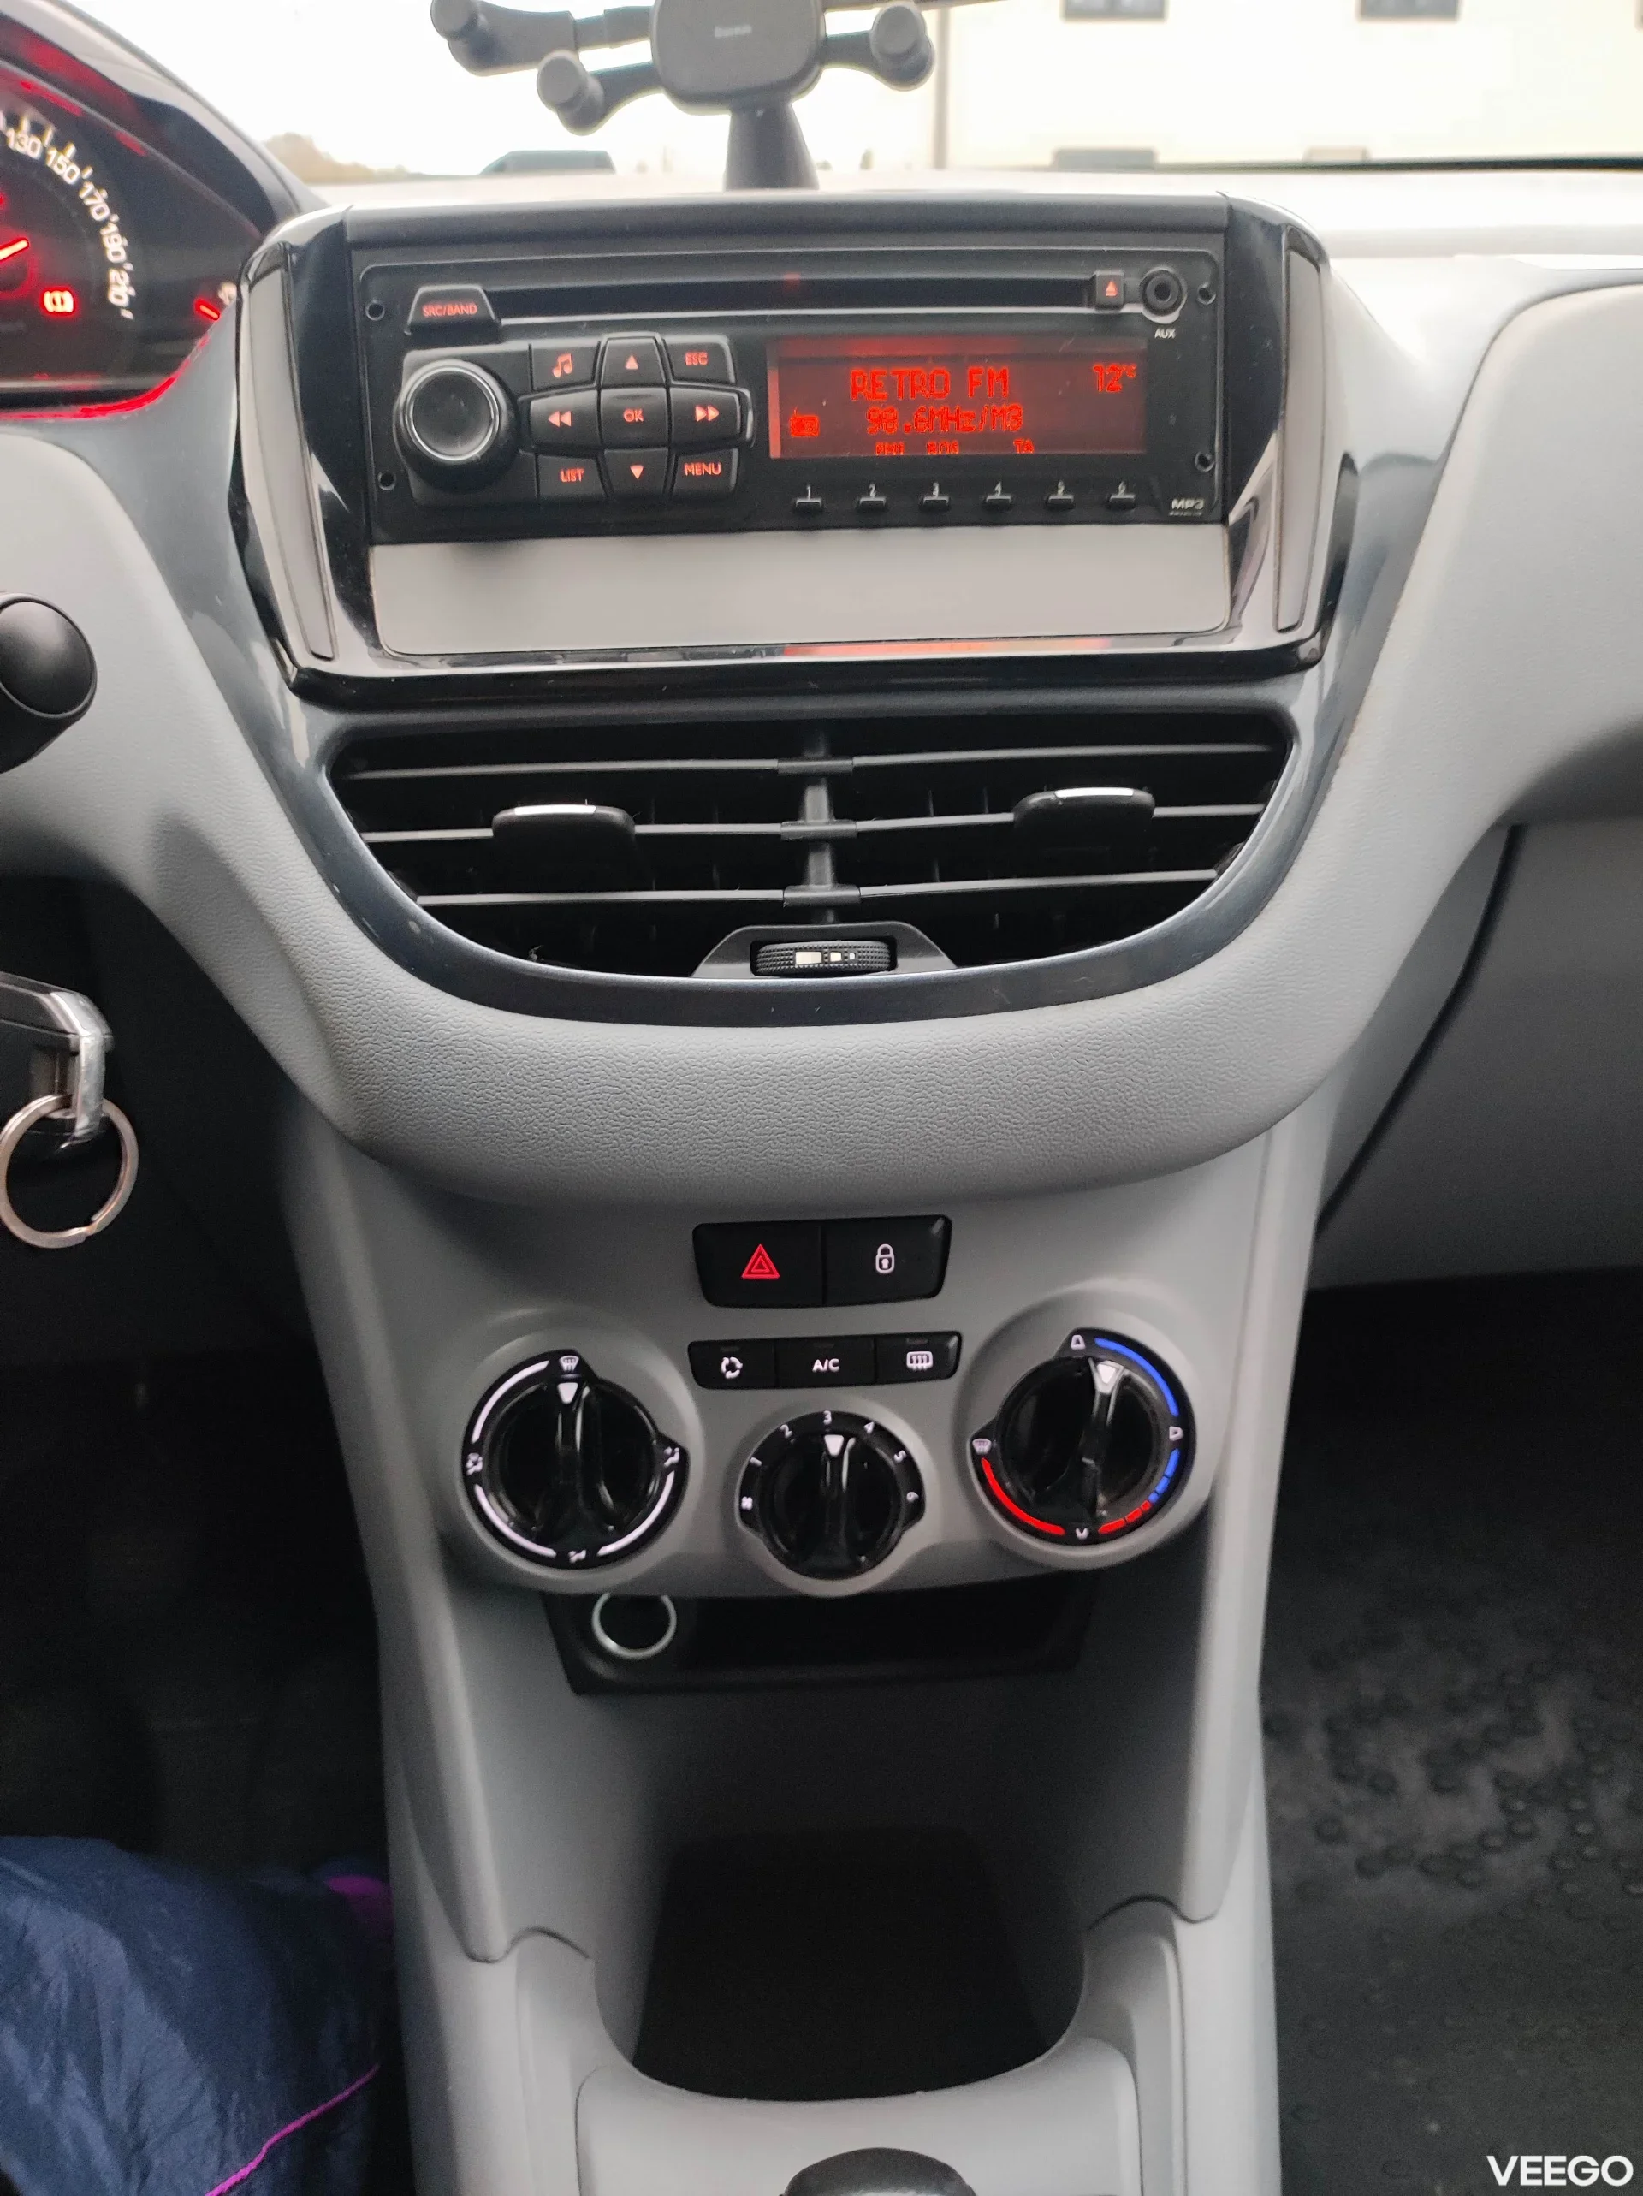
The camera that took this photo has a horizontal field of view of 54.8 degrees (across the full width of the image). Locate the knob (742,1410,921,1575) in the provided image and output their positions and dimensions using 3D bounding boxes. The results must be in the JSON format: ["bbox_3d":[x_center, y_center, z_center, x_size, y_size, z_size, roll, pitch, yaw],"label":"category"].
[{"bbox_3d":[0.003,0.103,0.398,0.046,0.043,0.022,-2,6,-1],"label":"knob"}]

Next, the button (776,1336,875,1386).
[{"bbox_3d":[0.001,0.067,0.407,0.025,0.012,0.008,-2,6,-1],"label":"button"}]

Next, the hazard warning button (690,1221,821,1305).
[{"bbox_3d":[-0.016,0.042,0.403,0.032,0.021,0.010,-2,6,-1],"label":"hazard warning button"}]

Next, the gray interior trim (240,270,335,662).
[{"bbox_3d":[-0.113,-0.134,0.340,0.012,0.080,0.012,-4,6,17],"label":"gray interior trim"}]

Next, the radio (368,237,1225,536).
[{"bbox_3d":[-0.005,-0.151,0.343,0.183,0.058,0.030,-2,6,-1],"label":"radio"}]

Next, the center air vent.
[{"bbox_3d":[-0.001,-0.057,0.359,0.208,0.053,0.040,-2,6,-1],"label":"center air vent"}]

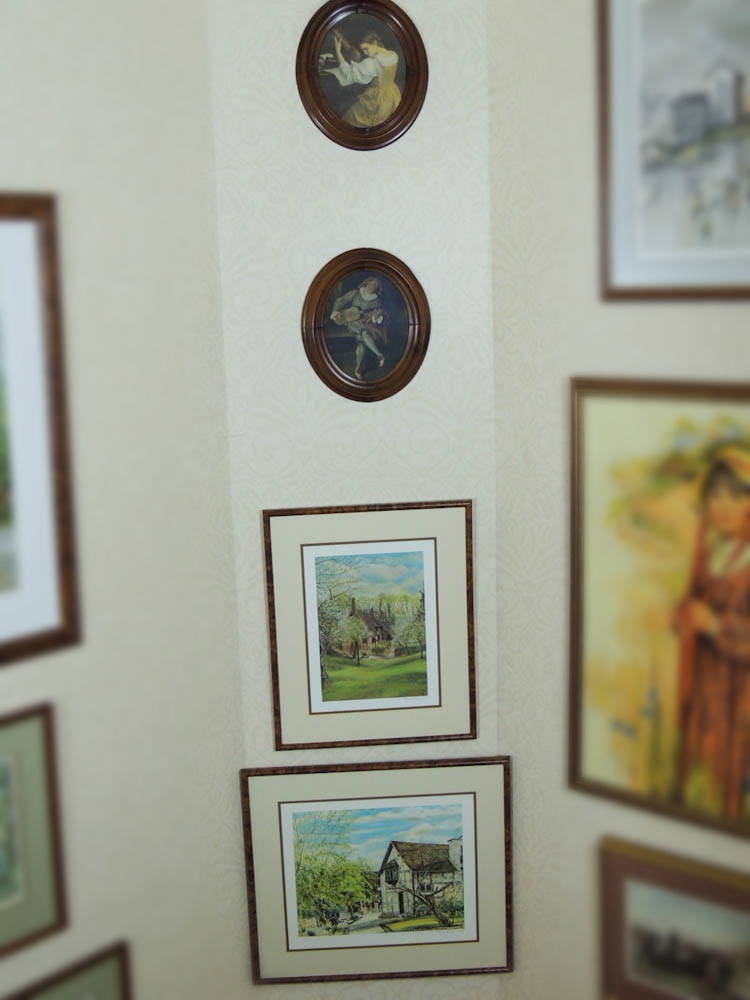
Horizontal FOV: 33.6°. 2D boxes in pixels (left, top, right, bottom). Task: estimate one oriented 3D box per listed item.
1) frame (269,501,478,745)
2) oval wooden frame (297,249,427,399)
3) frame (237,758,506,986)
[{"bbox_3d":[-0.005,0.218,2.157,0.354,0.432,0.024,-3,12,-2],"label":"frame"},{"bbox_3d":[-0.014,-0.288,2.049,0.214,0.256,0.025,-3,11,-2],"label":"oval wooden frame"},{"bbox_3d":[0.010,0.671,2.255,0.477,0.427,0.024,-3,12,-2],"label":"frame"}]

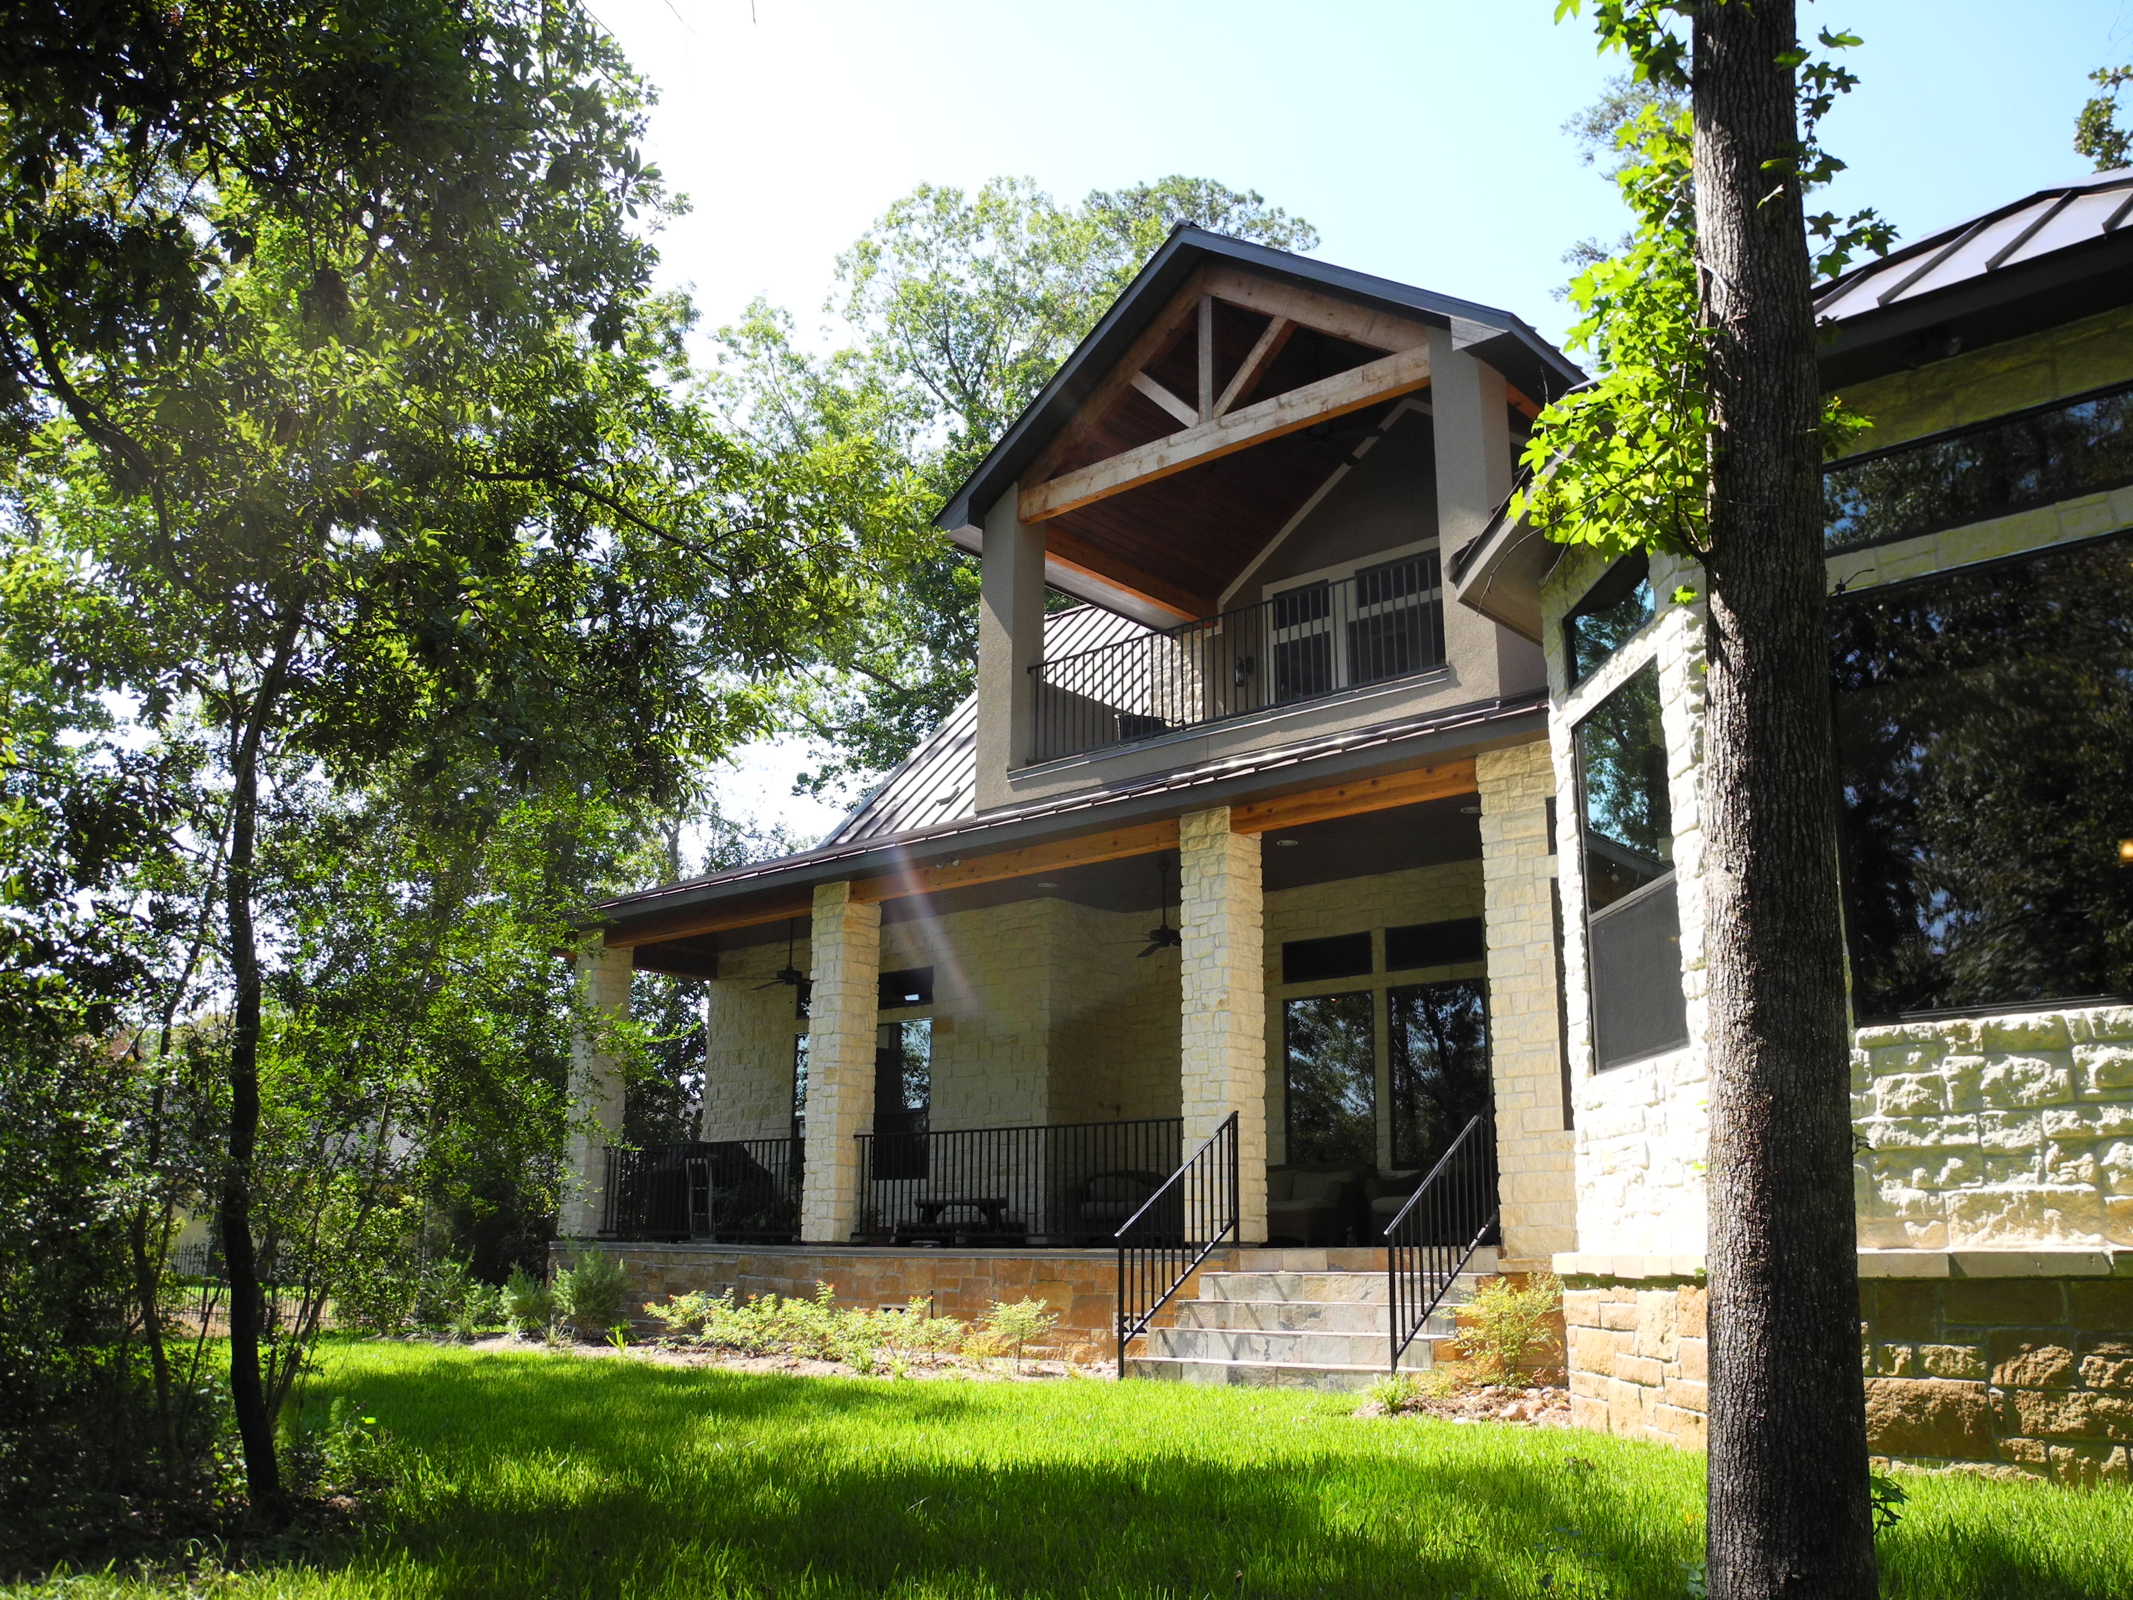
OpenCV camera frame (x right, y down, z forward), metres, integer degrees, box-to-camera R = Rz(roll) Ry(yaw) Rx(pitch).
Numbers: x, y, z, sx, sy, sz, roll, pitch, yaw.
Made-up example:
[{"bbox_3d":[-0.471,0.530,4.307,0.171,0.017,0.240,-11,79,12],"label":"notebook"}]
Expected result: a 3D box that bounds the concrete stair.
[{"bbox_3d":[1.577,3.288,11.046,2.184,0.840,1.123,-12,-20,39],"label":"concrete stair"}]

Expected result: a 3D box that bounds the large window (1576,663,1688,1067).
[{"bbox_3d":[2.519,0.324,7.771,0.126,1.680,0.992,2,-15,-4],"label":"large window"}]

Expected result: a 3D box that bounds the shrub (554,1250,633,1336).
[{"bbox_3d":[-4.446,4.625,16.152,0.714,0.819,0.693,-12,-20,39],"label":"shrub"}]

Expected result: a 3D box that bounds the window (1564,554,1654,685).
[{"bbox_3d":[2.530,-0.836,8.088,0.126,0.362,1.013,2,-15,-4],"label":"window"}]

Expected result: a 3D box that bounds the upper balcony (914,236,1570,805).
[{"bbox_3d":[2.093,-2.150,14.991,5.565,4.673,3.675,-12,-20,39],"label":"upper balcony"}]

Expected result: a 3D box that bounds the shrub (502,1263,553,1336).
[{"bbox_3d":[-5.320,4.925,17.055,0.546,0.714,0.525,-12,-20,39],"label":"shrub"}]

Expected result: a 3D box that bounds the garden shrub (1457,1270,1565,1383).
[{"bbox_3d":[2.638,3.123,10.249,0.609,0.651,0.588,-12,-20,39],"label":"garden shrub"}]

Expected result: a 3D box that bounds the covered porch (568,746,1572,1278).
[{"bbox_3d":[-0.021,2.442,15.754,11.130,3.349,3.413,-12,-20,39],"label":"covered porch"}]

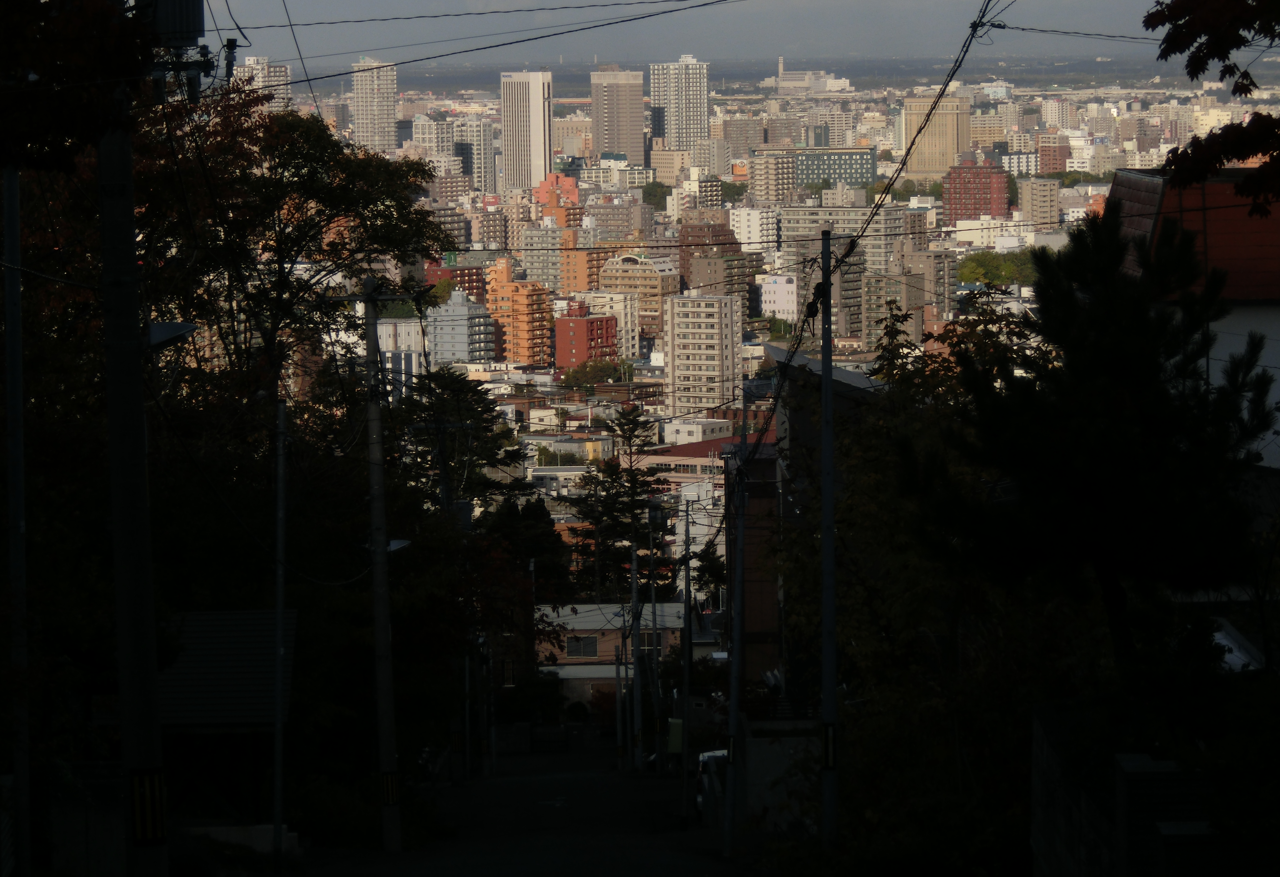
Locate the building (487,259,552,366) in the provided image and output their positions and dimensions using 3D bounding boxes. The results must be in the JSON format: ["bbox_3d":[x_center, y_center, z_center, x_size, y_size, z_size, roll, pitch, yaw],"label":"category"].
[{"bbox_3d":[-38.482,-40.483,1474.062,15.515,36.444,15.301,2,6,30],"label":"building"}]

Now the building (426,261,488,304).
[{"bbox_3d":[-75.705,-63.409,1864.778,12.000,17.967,29.000,2,6,28],"label":"building"}]

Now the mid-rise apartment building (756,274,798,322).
[{"bbox_3d":[53.323,-51.602,1690.609,17.800,18.503,13.000,2,6,27],"label":"mid-rise apartment building"}]

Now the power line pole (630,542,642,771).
[{"bbox_3d":[-0.149,9.299,193.568,0.320,9.848,0.320,-1,5,0],"label":"power line pole"}]

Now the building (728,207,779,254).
[{"bbox_3d":[53.149,-97.296,2130.140,15.500,22.227,17.000,2,6,28],"label":"building"}]

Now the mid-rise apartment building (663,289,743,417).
[{"bbox_3d":[17.578,-21.849,1254.064,17.900,36.533,11.700,2,6,31],"label":"mid-rise apartment building"}]

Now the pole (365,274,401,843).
[{"bbox_3d":[-4.857,2.423,85.525,0.340,10.840,0.340,-2,5,0],"label":"pole"}]

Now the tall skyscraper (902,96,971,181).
[{"bbox_3d":[216.860,-214.972,3311.782,42.432,67.224,22.393,1,6,24],"label":"tall skyscraper"}]

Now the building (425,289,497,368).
[{"bbox_3d":[-59.241,-37.017,1510.612,14.800,25.991,19.000,2,6,26],"label":"building"}]

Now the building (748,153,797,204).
[{"bbox_3d":[71.529,-133.562,2466.377,16.000,39.783,25.000,2,6,27],"label":"building"}]

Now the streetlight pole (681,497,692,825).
[{"bbox_3d":[0.996,4.844,97.683,0.190,7.169,0.190,1,5,0],"label":"streetlight pole"}]

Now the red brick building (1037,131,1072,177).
[{"bbox_3d":[285.025,-194.608,3139.285,15.500,31.780,16.000,2,6,28],"label":"red brick building"}]

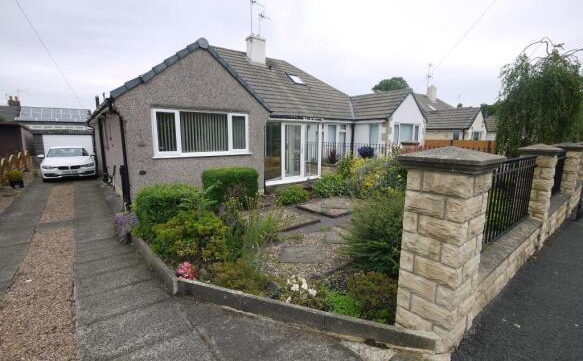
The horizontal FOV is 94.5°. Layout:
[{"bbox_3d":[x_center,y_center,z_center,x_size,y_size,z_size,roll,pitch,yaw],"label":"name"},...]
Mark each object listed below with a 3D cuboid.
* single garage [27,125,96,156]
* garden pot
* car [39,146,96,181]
[{"bbox_3d":[-14.514,-2.144,17.473,2.800,2.450,5.200,-7,12,-38],"label":"single garage"},{"bbox_3d":[-9.791,0.115,9.591,0.360,0.320,0.360,-7,12,-38],"label":"garden pot"},{"bbox_3d":[-10.726,-0.907,12.931,1.860,1.430,4.630,-8,12,-40],"label":"car"}]

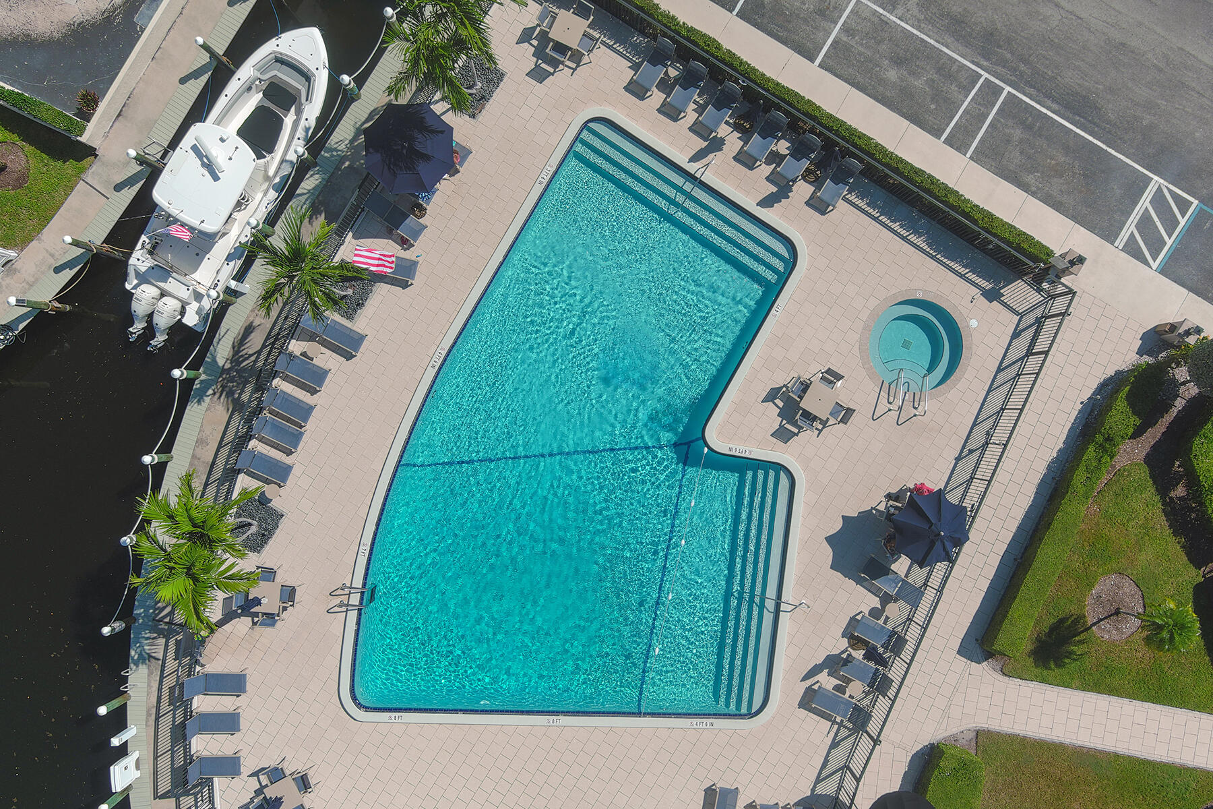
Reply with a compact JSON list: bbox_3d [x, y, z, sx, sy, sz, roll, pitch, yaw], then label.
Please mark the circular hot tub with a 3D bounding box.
[{"bbox_3d":[9.456,-1.794,30.231,2.860,0.850,2.860,0,89,0],"label":"circular hot tub"}]

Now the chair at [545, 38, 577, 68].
[{"bbox_3d":[-1.372,-10.627,29.560,0.600,0.890,0.650,25,89,1],"label":"chair"}]

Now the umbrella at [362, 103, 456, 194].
[{"bbox_3d":[-5.632,-7.331,28.658,2.700,2.600,2.700,0,90,0],"label":"umbrella"}]

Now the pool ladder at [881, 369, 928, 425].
[{"bbox_3d":[9.165,-0.318,29.354,0.840,0.870,1.240,13,89,0],"label":"pool ladder"}]

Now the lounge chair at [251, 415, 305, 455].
[{"bbox_3d":[-9.890,0.858,29.552,1.400,0.960,0.670,23,90,0],"label":"lounge chair"}]

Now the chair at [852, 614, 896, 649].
[{"bbox_3d":[8.249,6.995,29.555,1.420,0.960,0.670,28,90,0],"label":"chair"}]

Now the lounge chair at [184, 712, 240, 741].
[{"bbox_3d":[-11.490,9.392,28.711,1.380,1.070,0.660,0,90,0],"label":"lounge chair"}]

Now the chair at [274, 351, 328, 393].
[{"bbox_3d":[-8.931,-1.020,28.827,1.380,1.040,0.660,24,89,0],"label":"chair"}]

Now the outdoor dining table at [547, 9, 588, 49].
[{"bbox_3d":[-1.118,-11.216,29.557,0.930,0.720,0.930,24,90,0],"label":"outdoor dining table"}]

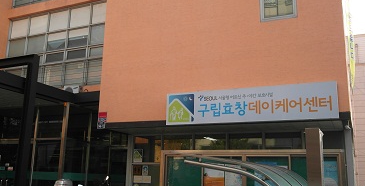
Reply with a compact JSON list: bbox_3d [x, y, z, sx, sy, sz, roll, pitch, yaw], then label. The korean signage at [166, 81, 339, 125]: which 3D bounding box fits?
[{"bbox_3d":[1.528,0.305,9.013,4.184,0.829,0.120,-4,-13,23],"label":"korean signage"}]

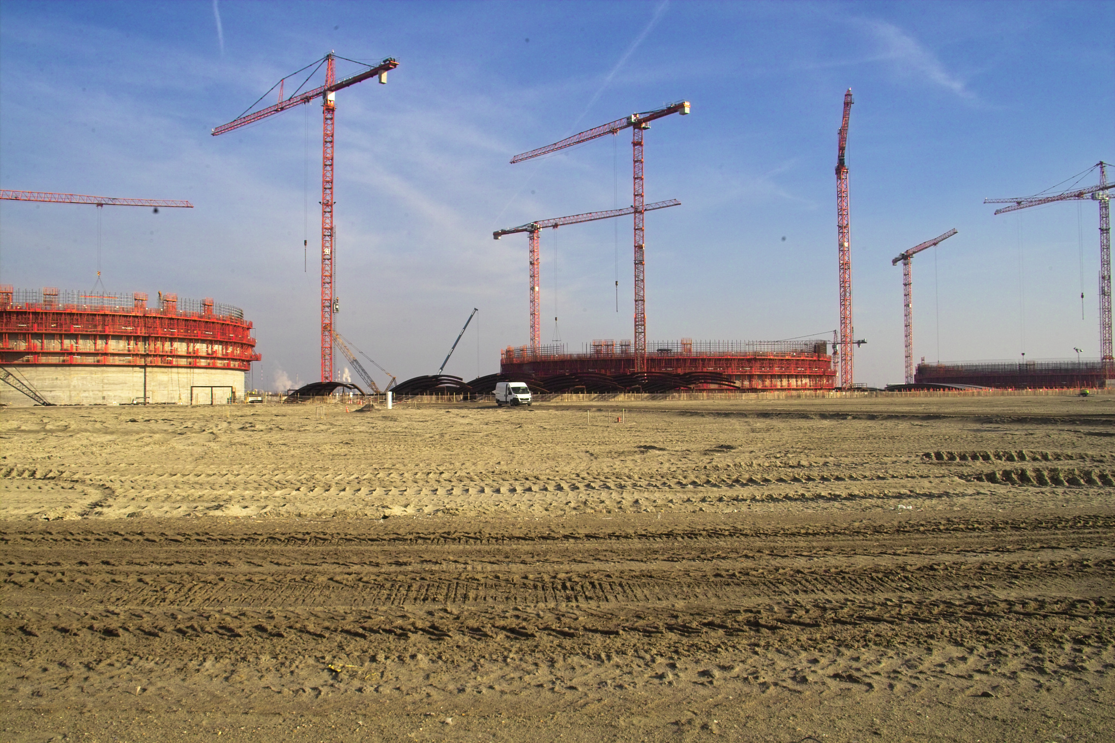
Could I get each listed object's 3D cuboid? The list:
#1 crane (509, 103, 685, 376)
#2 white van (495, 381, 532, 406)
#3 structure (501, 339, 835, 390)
[{"bbox_3d":[8.346,-25.909,228.384,3.000,64.200,61.200,0,-2,-41],"label":"crane"},{"bbox_3d":[-4.673,2.478,103.000,2.100,2.520,5.400,0,-1,-27],"label":"white van"},{"bbox_3d":[29.743,-0.975,265.409,90.000,13.600,90.000,-1,-1,6],"label":"structure"}]

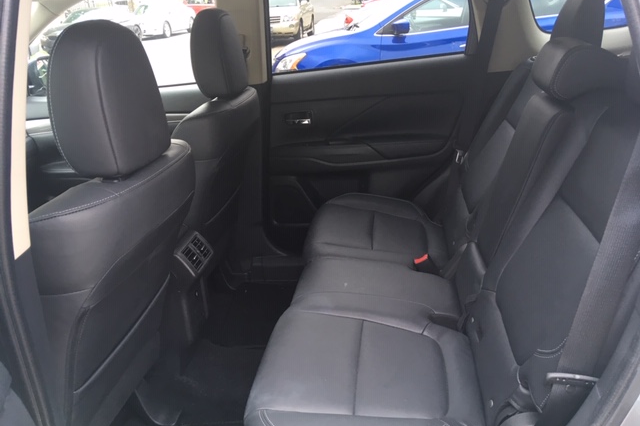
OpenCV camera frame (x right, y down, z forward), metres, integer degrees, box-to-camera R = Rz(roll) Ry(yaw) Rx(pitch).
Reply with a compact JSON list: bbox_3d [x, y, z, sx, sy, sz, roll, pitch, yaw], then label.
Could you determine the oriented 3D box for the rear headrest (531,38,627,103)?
[{"bbox_3d":[0.622,-0.354,1.285,0.155,0.134,0.247,3,22,7],"label":"rear headrest"}]

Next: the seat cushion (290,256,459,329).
[{"bbox_3d":[0.144,0.251,1.508,0.479,0.144,0.350,3,22,7],"label":"seat cushion"}]

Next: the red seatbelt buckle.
[{"bbox_3d":[0.320,0.144,1.611,0.062,0.057,0.046,3,22,7],"label":"red seatbelt buckle"}]

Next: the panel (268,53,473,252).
[{"bbox_3d":[0.171,-0.212,2.150,0.772,0.824,0.154,3,22,7],"label":"panel"}]

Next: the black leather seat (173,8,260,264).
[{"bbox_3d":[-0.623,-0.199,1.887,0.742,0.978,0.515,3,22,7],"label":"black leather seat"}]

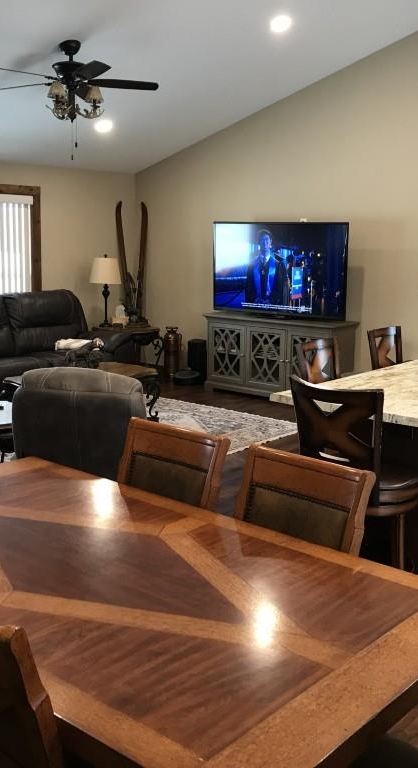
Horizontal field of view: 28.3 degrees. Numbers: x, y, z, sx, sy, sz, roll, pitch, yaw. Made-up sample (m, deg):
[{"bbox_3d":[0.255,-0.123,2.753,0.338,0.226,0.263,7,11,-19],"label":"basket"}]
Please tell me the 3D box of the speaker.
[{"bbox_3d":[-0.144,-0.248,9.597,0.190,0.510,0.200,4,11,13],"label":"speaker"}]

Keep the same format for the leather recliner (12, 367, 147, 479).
[{"bbox_3d":[-0.584,0.348,4.678,0.865,1.026,0.926,3,11,12],"label":"leather recliner"}]

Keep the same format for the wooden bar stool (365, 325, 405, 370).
[{"bbox_3d":[1.388,0.182,5.631,0.523,1.071,0.463,9,13,38],"label":"wooden bar stool"}]

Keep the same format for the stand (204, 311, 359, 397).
[{"bbox_3d":[0.719,-0.271,8.736,1.660,0.833,0.423,9,13,38],"label":"stand"}]

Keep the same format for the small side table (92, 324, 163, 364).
[{"bbox_3d":[-0.930,-0.301,9.435,0.690,0.640,0.690,10,14,38],"label":"small side table"}]

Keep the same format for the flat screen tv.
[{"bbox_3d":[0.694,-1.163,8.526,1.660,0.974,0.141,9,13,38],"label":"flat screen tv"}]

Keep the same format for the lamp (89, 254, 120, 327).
[{"bbox_3d":[-1.175,-1.050,9.468,0.360,0.810,0.360,1,11,0],"label":"lamp"}]

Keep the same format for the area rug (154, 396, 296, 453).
[{"bbox_3d":[-0.905,0.429,7.261,2.440,0.016,3.050,10,14,38],"label":"area rug"}]

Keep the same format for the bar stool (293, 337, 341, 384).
[{"bbox_3d":[0.821,0.304,4.916,0.523,1.071,0.463,9,13,38],"label":"bar stool"}]

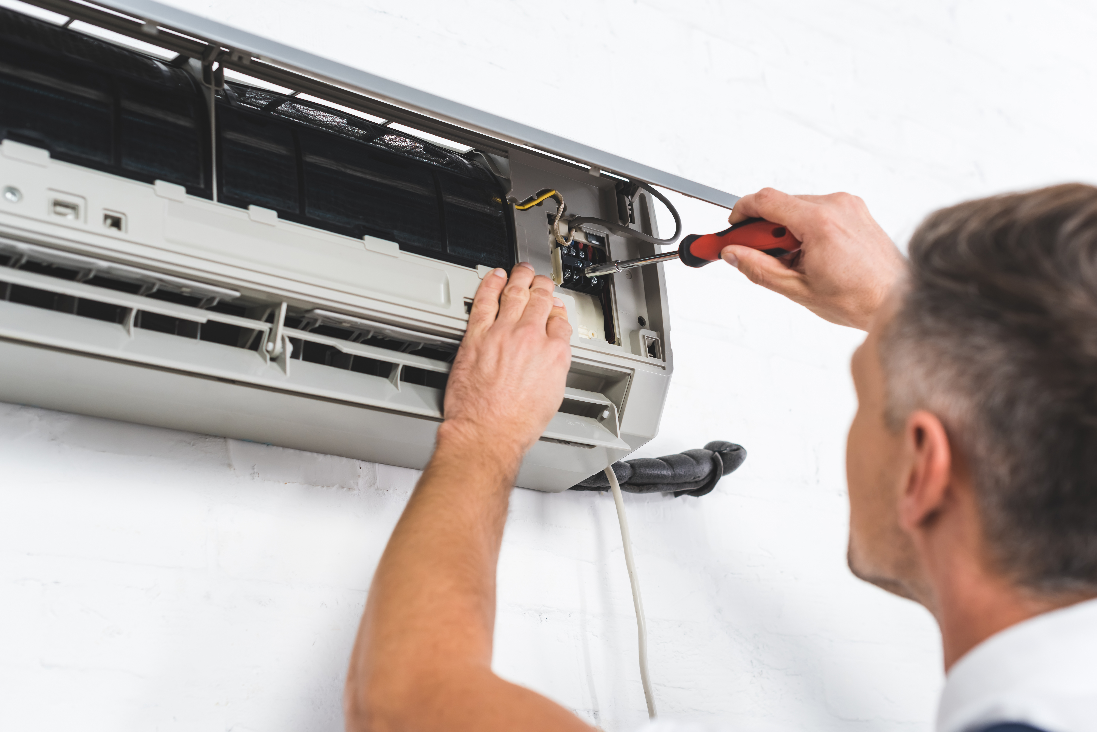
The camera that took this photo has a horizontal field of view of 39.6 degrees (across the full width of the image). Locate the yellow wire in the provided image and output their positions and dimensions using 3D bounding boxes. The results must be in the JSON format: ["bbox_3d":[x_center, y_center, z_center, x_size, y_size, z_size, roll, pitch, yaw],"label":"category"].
[{"bbox_3d":[-0.010,-0.136,1.249,0.046,0.026,0.008,13,-28,-36],"label":"yellow wire"}]

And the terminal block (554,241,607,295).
[{"bbox_3d":[0.023,-0.078,1.286,0.050,0.041,0.023,13,-28,-36],"label":"terminal block"}]

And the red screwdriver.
[{"bbox_3d":[0.109,-0.085,1.190,0.218,0.029,0.029,-6,-17,44],"label":"red screwdriver"}]

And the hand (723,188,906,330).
[{"bbox_3d":[0.199,-0.082,1.130,0.143,0.083,0.080,27,5,18],"label":"hand"}]

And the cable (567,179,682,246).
[{"bbox_3d":[0.063,-0.132,1.273,0.090,0.065,0.055,13,-28,-36],"label":"cable"}]

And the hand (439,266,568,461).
[{"bbox_3d":[-0.032,-0.003,1.140,0.090,0.182,0.050,35,-40,-16],"label":"hand"}]

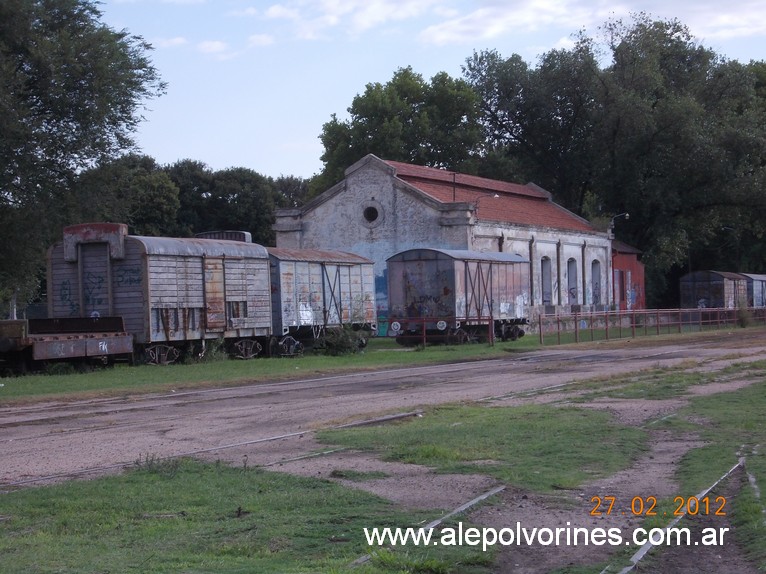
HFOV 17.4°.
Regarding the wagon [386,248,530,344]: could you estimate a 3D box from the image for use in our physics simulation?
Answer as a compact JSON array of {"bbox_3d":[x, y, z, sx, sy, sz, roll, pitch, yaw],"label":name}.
[{"bbox_3d":[3.367,0.545,106.977,2.930,4.115,12.678,-1,-1,18],"label":"wagon"}]

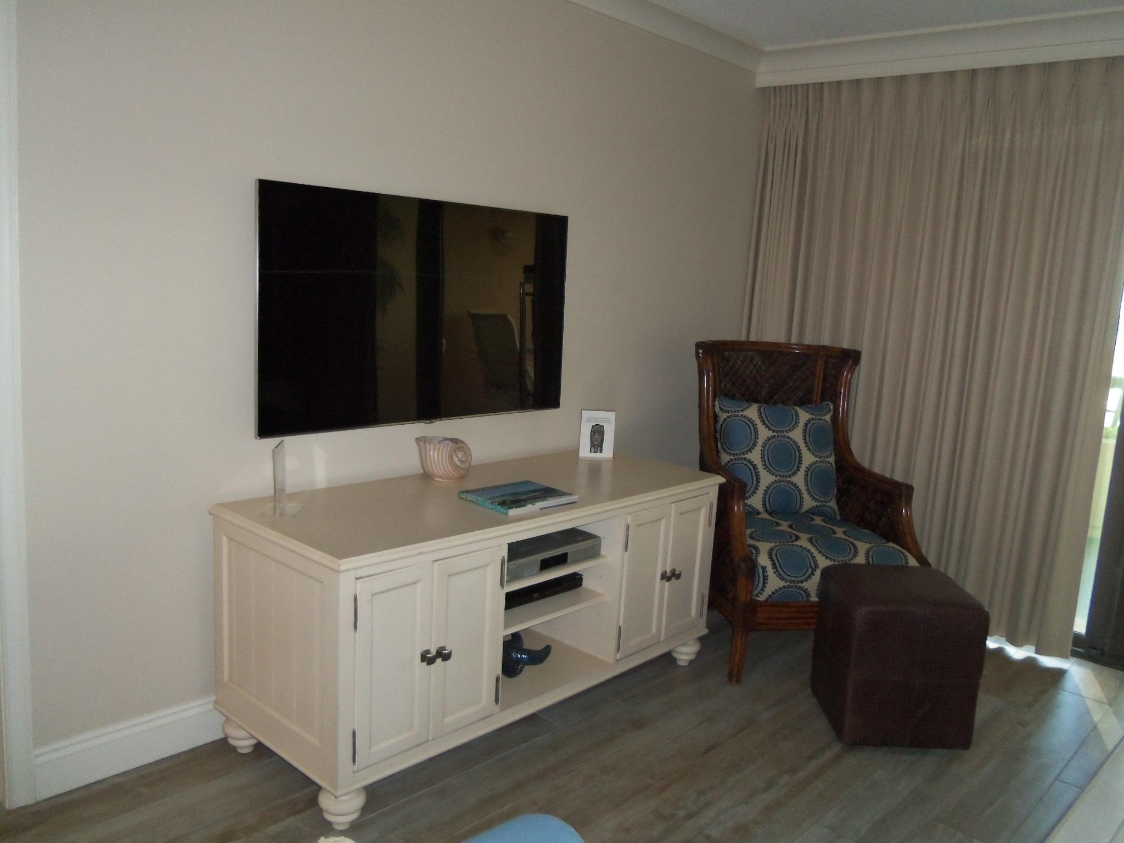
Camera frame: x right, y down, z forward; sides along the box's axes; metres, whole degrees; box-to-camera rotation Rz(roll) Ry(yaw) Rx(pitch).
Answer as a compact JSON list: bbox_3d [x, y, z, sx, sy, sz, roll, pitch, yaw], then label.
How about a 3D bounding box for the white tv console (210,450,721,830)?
[{"bbox_3d":[-0.210,0.565,2.905,0.615,0.709,1.585,11,12,42],"label":"white tv console"}]

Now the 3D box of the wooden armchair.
[{"bbox_3d":[0.925,0.312,3.501,0.700,1.140,0.760,2,9,-7],"label":"wooden armchair"}]

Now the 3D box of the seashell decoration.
[{"bbox_3d":[-0.387,0.121,2.955,0.145,0.133,0.190,11,12,42],"label":"seashell decoration"}]

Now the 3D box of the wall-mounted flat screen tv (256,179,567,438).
[{"bbox_3d":[-0.426,-0.351,2.937,0.050,0.701,1.228,11,12,42],"label":"wall-mounted flat screen tv"}]

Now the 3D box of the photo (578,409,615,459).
[{"bbox_3d":[0.136,0.046,3.453,0.128,0.177,0.045,2,9,-4],"label":"photo"}]

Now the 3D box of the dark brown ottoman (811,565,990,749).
[{"bbox_3d":[1.074,0.752,2.956,0.408,0.460,0.391,3,9,0],"label":"dark brown ottoman"}]

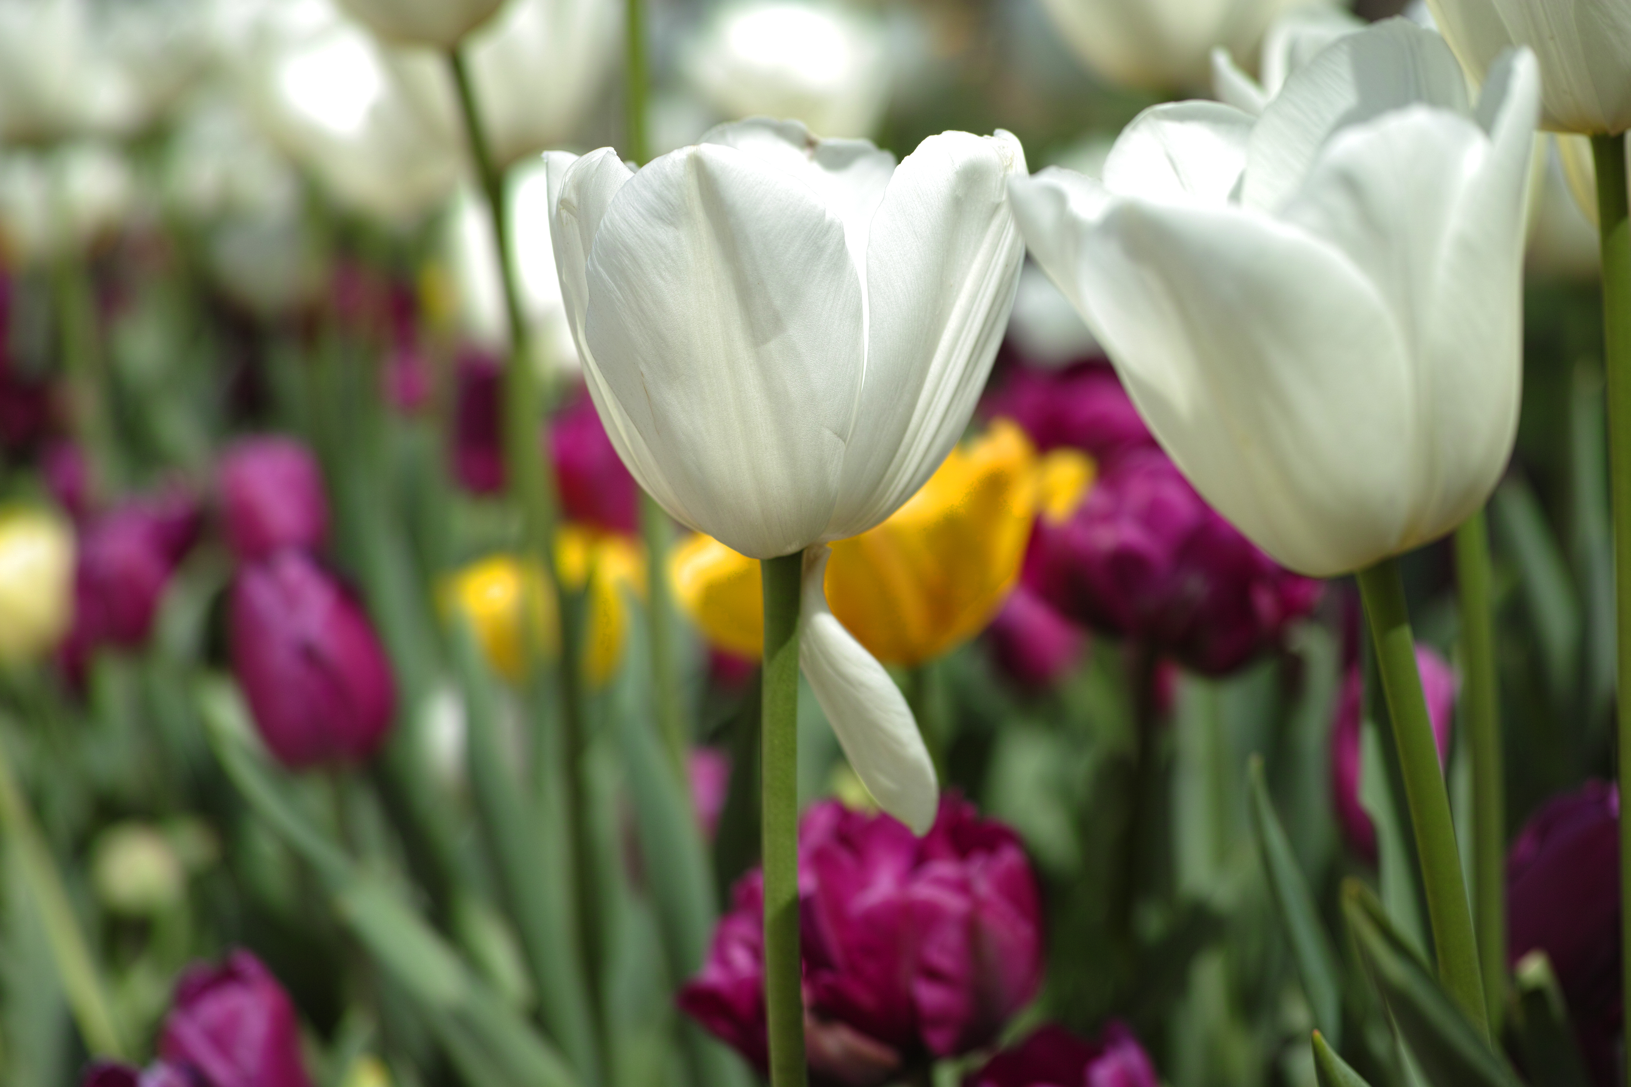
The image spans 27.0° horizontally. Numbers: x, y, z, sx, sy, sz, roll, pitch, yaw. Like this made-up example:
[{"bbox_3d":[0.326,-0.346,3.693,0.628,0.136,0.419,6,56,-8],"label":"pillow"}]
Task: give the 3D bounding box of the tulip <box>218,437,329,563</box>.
[{"bbox_3d":[-0.212,-0.015,1.330,0.043,0.053,0.043,0,9,0],"label":"tulip"}]

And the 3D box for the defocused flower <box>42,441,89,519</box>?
[{"bbox_3d":[-0.353,-0.028,1.600,0.032,0.045,0.032,0,9,0],"label":"defocused flower"}]

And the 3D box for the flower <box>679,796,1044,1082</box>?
[{"bbox_3d":[0.010,0.085,0.730,0.078,0.060,0.073,0,9,0],"label":"flower"}]

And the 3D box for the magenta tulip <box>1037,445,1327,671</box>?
[{"bbox_3d":[0.103,0.004,0.980,0.083,0.068,0.082,0,9,0],"label":"magenta tulip"}]

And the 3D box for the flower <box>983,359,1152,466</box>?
[{"bbox_3d":[0.086,-0.040,1.150,0.068,0.056,0.066,0,9,0],"label":"flower"}]

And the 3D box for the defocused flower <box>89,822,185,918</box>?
[{"bbox_3d":[-0.256,0.123,1.280,0.033,0.035,0.033,0,9,0],"label":"defocused flower"}]

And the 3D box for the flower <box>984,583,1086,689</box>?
[{"bbox_3d":[0.077,0.028,1.220,0.040,0.050,0.041,-25,8,4],"label":"flower"}]

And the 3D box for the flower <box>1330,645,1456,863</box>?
[{"bbox_3d":[0.163,0.059,0.960,0.036,0.060,0.038,0,9,0],"label":"flower"}]

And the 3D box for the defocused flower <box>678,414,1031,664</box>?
[{"bbox_3d":[0.010,0.000,0.830,0.090,0.063,0.084,0,9,0],"label":"defocused flower"}]

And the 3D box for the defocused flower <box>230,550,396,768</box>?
[{"bbox_3d":[-0.143,0.033,0.970,0.043,0.061,0.046,-12,9,2],"label":"defocused flower"}]

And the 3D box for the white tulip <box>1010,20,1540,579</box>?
[{"bbox_3d":[0.078,-0.041,0.575,0.090,0.090,0.086,-9,9,0],"label":"white tulip"}]

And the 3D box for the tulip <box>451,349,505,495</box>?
[{"bbox_3d":[-0.135,-0.051,1.420,0.036,0.059,0.038,0,9,0],"label":"tulip"}]

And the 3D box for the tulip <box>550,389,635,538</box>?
[{"bbox_3d":[-0.082,-0.032,1.330,0.043,0.056,0.043,0,9,0],"label":"tulip"}]

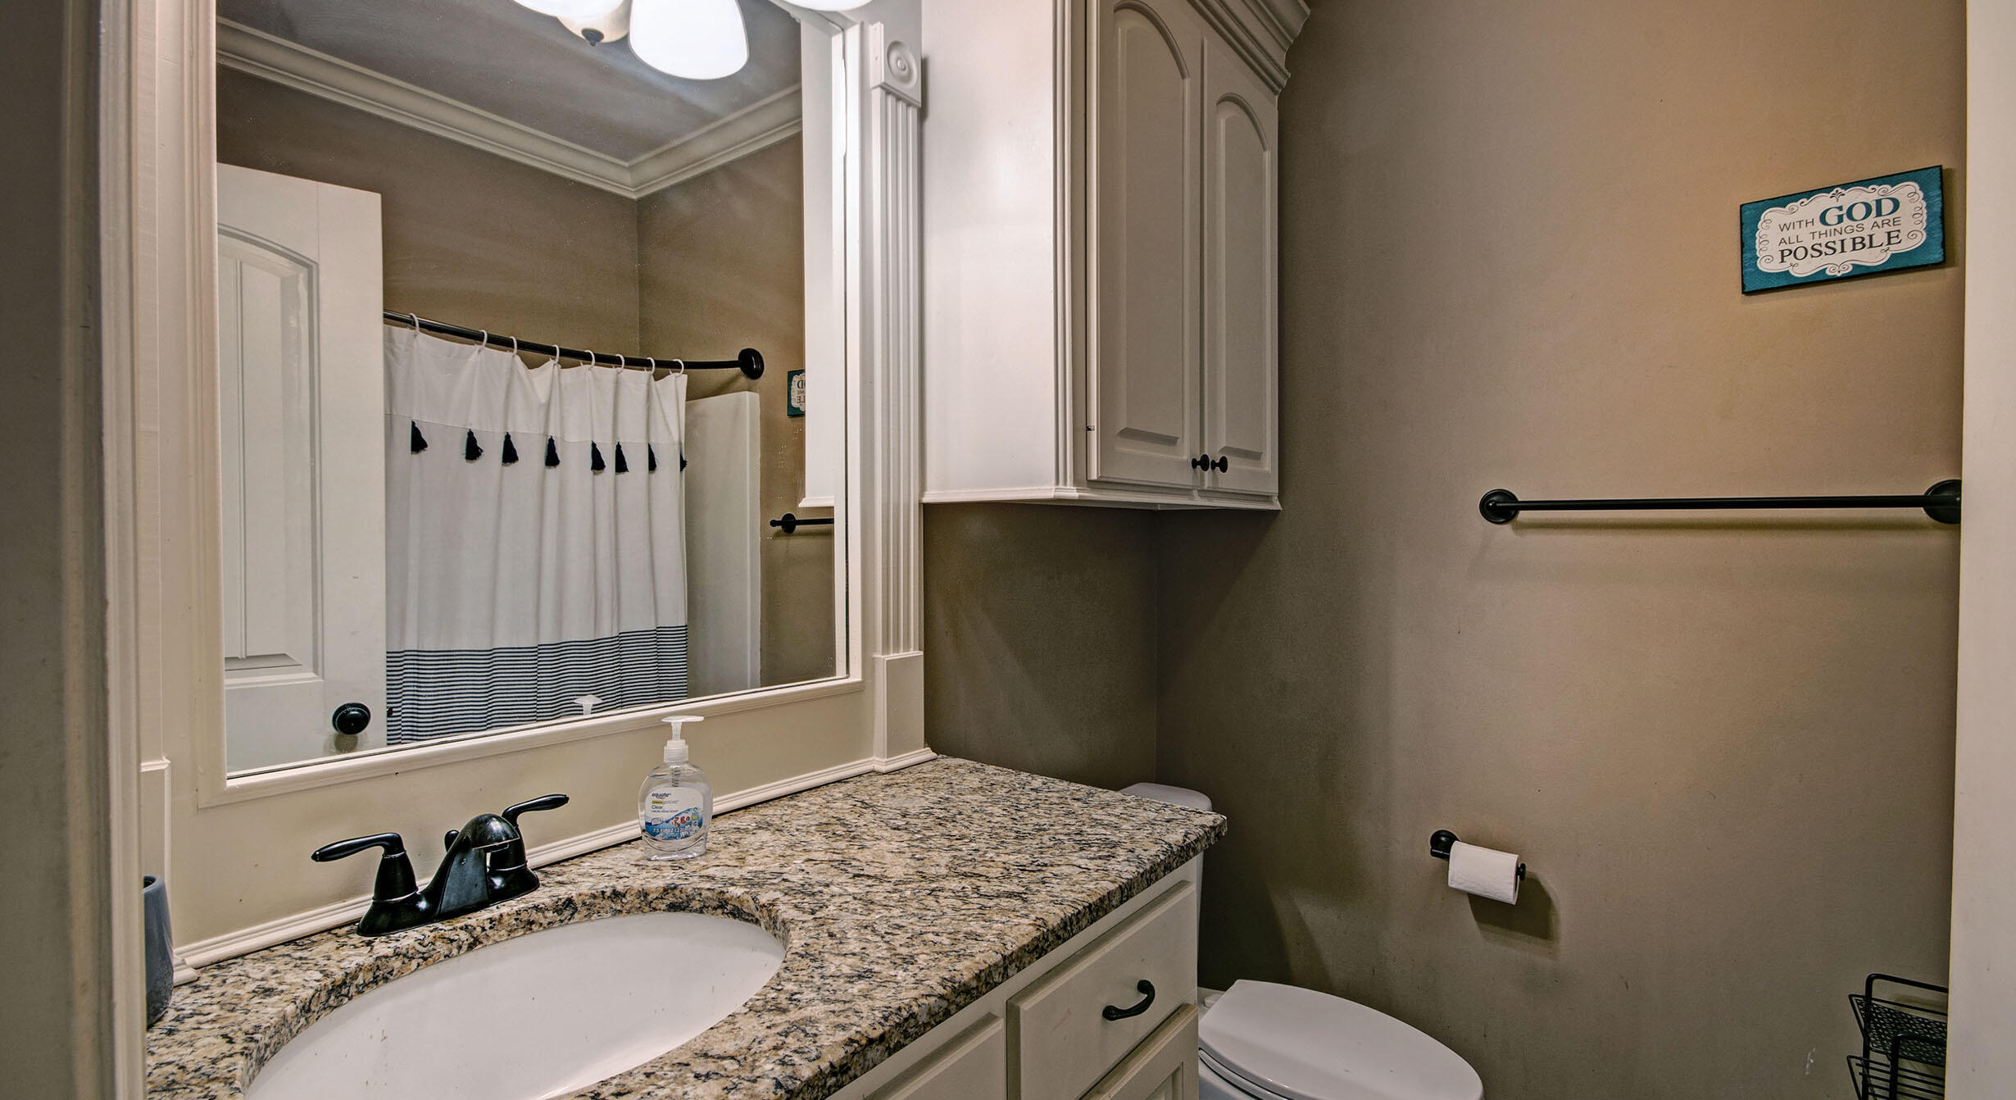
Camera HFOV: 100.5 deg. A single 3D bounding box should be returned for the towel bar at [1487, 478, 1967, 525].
[{"bbox_3d":[1.175,-0.077,1.419,0.665,0.065,0.070,1,1,36],"label":"towel bar"}]

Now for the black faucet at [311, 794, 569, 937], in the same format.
[{"bbox_3d":[-0.517,0.300,0.807,0.145,0.106,0.222,1,1,39],"label":"black faucet"}]

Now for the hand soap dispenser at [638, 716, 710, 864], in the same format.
[{"bbox_3d":[-0.383,0.271,0.966,0.085,0.160,0.052,0,1,-12],"label":"hand soap dispenser"}]

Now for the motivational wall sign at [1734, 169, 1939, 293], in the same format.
[{"bbox_3d":[1.323,-0.508,1.335,0.231,0.150,0.015,-2,0,36],"label":"motivational wall sign"}]

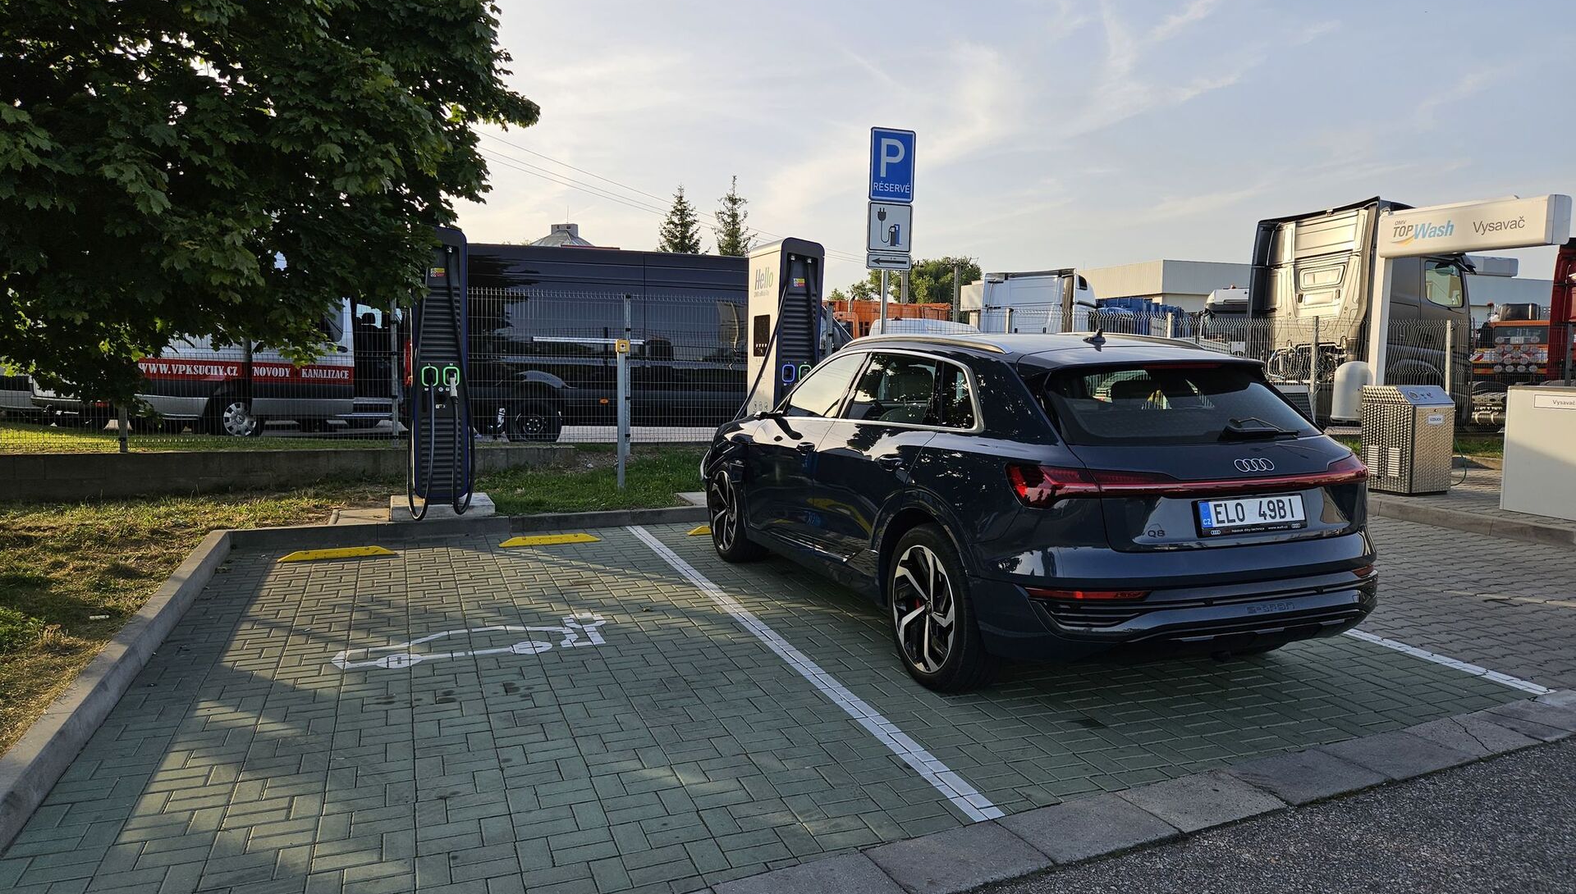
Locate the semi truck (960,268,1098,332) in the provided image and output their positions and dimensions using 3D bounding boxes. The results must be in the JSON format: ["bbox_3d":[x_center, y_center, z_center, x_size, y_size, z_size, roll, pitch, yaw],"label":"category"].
[{"bbox_3d":[6.253,-2.889,28.282,2.500,3.800,6.000,4,6,30],"label":"semi truck"}]

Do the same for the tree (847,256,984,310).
[{"bbox_3d":[9.500,-10.000,80.000,10.300,9.000,9.000,1,5,0],"label":"tree"}]

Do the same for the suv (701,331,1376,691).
[{"bbox_3d":[0.982,0.137,6.311,1.960,1.633,4.915,-2,6,-21],"label":"suv"}]

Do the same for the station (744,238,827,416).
[{"bbox_3d":[-0.039,-0.753,9.762,0.470,2.220,0.890,-1,6,-21],"label":"station"}]

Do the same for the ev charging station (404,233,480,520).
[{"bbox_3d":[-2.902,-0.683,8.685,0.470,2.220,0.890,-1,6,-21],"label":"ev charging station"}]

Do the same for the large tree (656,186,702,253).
[{"bbox_3d":[-7.300,-11.400,71.000,4.800,13.000,4.800,1,5,0],"label":"large tree"}]

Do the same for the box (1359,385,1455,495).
[{"bbox_3d":[6.385,-0.104,10.721,0.600,1.090,0.570,-1,6,-21],"label":"box"}]

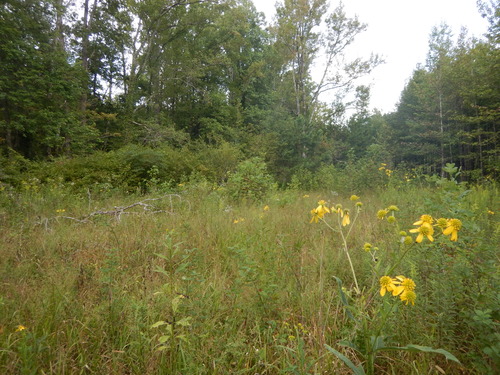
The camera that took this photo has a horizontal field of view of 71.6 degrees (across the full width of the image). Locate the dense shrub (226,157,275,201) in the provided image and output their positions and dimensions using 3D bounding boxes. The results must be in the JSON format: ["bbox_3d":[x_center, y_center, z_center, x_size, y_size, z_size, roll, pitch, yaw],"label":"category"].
[{"bbox_3d":[0.020,-0.300,12.800,1.800,1.750,1.700,0,0,0],"label":"dense shrub"}]

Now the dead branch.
[{"bbox_3d":[-3.200,0.560,8.000,3.450,0.800,1.400,0,0,-12],"label":"dead branch"}]

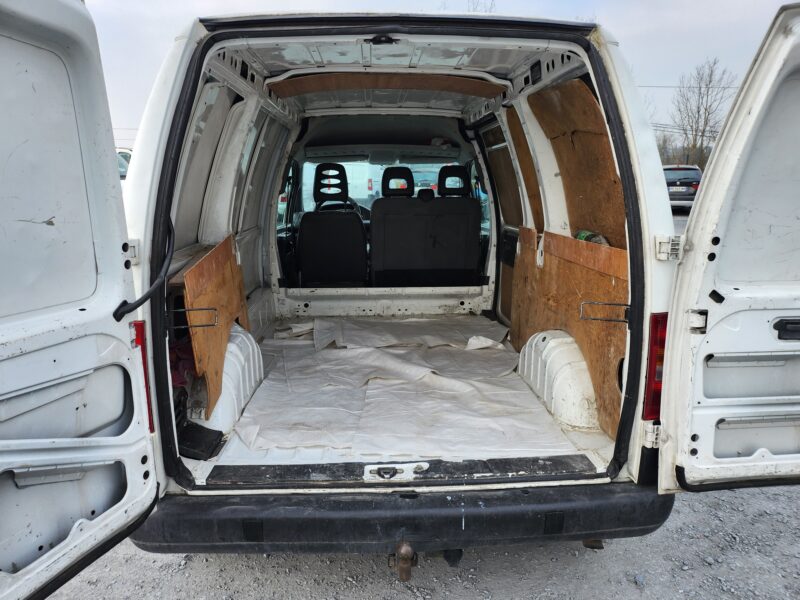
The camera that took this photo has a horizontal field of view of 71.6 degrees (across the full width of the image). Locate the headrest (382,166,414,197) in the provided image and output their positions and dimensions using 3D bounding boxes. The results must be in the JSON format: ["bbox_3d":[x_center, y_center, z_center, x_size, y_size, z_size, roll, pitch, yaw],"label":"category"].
[{"bbox_3d":[-0.011,-0.800,3.743,0.205,0.195,0.100,-1,13,-3],"label":"headrest"}]

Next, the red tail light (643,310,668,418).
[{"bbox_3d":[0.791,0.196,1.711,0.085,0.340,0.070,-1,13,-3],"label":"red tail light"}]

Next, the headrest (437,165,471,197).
[{"bbox_3d":[0.365,-0.809,3.764,0.205,0.200,0.100,-1,13,-3],"label":"headrest"}]

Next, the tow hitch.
[{"bbox_3d":[0.011,0.800,1.694,0.085,0.110,0.110,-1,13,-3],"label":"tow hitch"}]

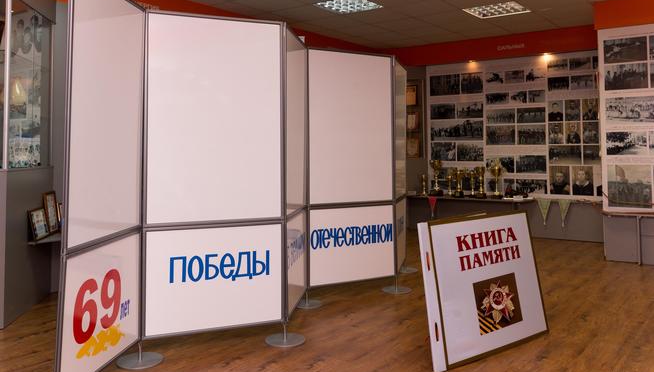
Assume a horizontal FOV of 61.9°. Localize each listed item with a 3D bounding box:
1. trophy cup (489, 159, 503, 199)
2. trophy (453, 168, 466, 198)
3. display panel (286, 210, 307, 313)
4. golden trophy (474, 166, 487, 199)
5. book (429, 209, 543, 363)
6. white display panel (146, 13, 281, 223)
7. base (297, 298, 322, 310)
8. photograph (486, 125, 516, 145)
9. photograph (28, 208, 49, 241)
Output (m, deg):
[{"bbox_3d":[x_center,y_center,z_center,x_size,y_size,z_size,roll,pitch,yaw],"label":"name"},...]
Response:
[{"bbox_3d":[2.264,-0.096,7.280,0.180,0.530,0.170,0,1,0],"label":"trophy cup"},{"bbox_3d":[1.948,-0.037,8.075,0.155,0.440,0.155,0,3,0],"label":"trophy"},{"bbox_3d":[-0.210,0.518,3.923,0.030,0.630,0.830,0,3,6],"label":"display panel"},{"bbox_3d":[2.219,-0.051,7.880,0.155,0.455,0.155,0,3,0],"label":"golden trophy"},{"bbox_3d":[0.958,0.579,3.277,1.040,0.794,0.060,0,-12,-36],"label":"book"},{"bbox_3d":[-0.665,-0.405,3.310,0.830,1.250,0.035,-1,2,-22],"label":"white display panel"},{"bbox_3d":[-0.142,0.888,4.120,0.240,0.020,0.240,0,1,0],"label":"base"},{"bbox_3d":[2.455,-0.720,7.700,0.410,0.270,0.012,2,4,36],"label":"photograph"},{"bbox_3d":[-2.300,0.308,4.361,0.025,0.250,0.330,-14,6,-12],"label":"photograph"}]

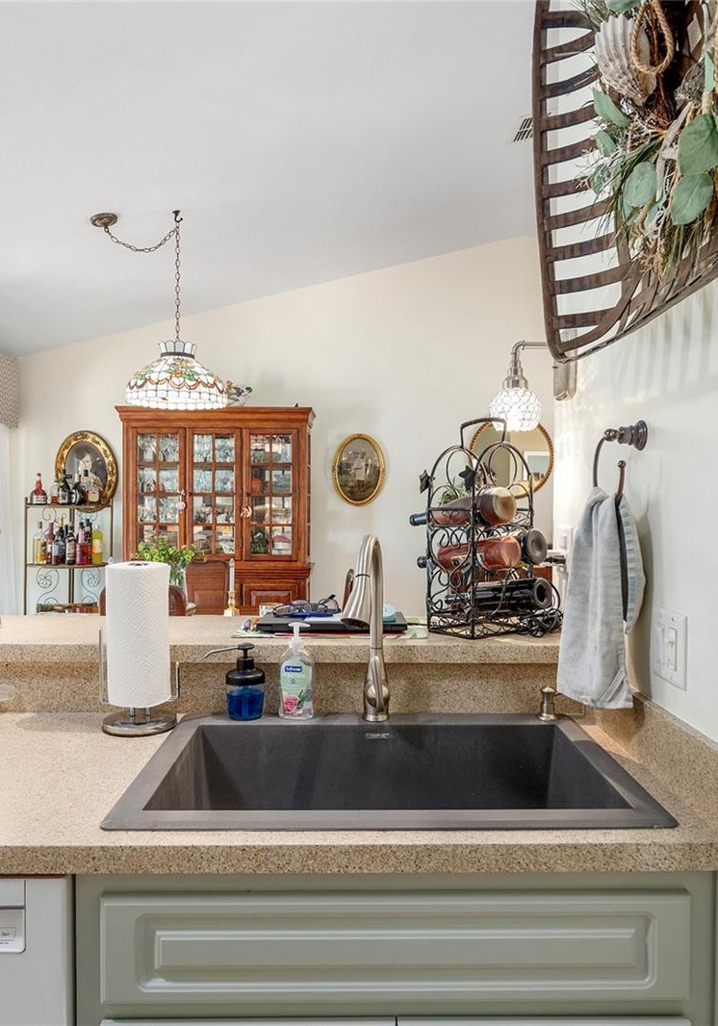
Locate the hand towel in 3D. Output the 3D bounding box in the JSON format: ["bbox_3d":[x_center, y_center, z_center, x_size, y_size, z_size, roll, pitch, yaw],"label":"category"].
[{"bbox_3d":[0.424,0.129,1.205,0.105,0.387,0.210,0,0,0],"label":"hand towel"}]

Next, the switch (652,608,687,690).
[{"bbox_3d":[0.505,0.220,1.117,0.012,0.117,0.116,0,0,0],"label":"switch"}]

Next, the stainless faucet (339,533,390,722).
[{"bbox_3d":[0.018,0.239,1.353,0.070,0.400,0.260,0,0,12],"label":"stainless faucet"}]

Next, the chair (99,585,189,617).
[{"bbox_3d":[-0.900,0.819,3.070,0.500,1.055,0.560,0,0,0],"label":"chair"}]

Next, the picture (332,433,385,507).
[{"bbox_3d":[-0.003,-0.306,4.830,0.375,0.510,0.030,0,0,0],"label":"picture"}]

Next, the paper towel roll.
[{"bbox_3d":[-0.463,0.246,1.430,0.138,0.281,0.138,0,0,0],"label":"paper towel roll"}]

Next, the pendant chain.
[{"bbox_3d":[-1.035,-1.141,3.280,0.390,0.640,0.060,0,0,0],"label":"pendant chain"}]

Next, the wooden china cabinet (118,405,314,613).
[{"bbox_3d":[-0.945,0.324,4.620,1.270,2.040,0.420,0,0,0],"label":"wooden china cabinet"}]

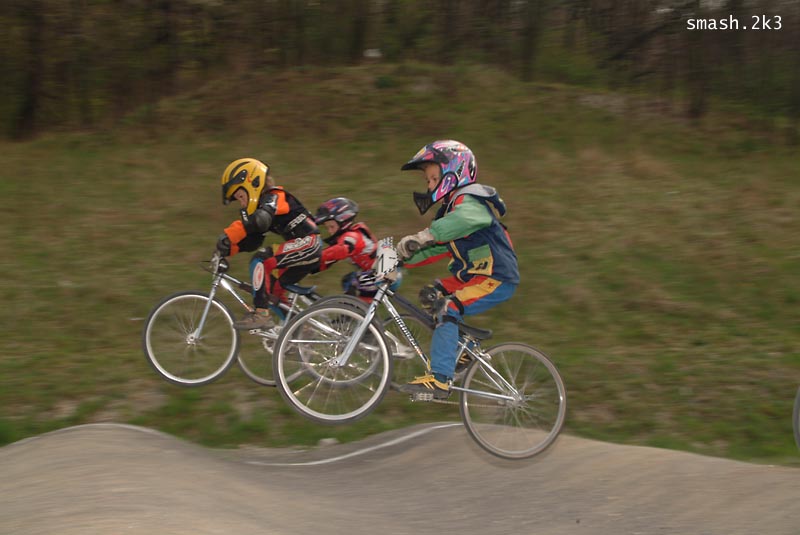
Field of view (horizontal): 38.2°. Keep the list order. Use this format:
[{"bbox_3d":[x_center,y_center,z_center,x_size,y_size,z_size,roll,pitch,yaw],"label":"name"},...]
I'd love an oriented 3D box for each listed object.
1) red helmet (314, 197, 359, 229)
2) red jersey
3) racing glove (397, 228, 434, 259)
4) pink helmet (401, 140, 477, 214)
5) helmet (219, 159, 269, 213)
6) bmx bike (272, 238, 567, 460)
[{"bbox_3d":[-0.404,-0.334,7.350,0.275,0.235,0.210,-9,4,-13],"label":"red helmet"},{"bbox_3d":[-0.346,-0.127,7.350,0.420,0.350,0.360,-6,3,-16],"label":"red jersey"},{"bbox_3d":[0.061,-0.094,4.530,0.150,0.115,0.100,-12,5,-16],"label":"racing glove"},{"bbox_3d":[0.163,-0.375,4.820,0.305,0.295,0.230,-6,3,-12],"label":"pink helmet"},{"bbox_3d":[-0.828,-0.434,6.200,0.265,0.280,0.220,-18,6,-13],"label":"helmet"},{"bbox_3d":[0.155,0.324,4.861,1.340,0.830,0.600,13,-2,-17],"label":"bmx bike"}]

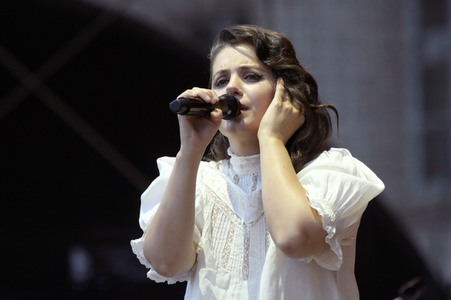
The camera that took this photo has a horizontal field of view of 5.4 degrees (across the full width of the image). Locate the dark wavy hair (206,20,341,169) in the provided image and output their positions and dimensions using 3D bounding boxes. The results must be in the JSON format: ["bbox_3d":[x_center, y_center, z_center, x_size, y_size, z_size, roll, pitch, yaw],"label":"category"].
[{"bbox_3d":[0.086,-0.100,9.250,0.235,0.270,0.225,-5,-11,28],"label":"dark wavy hair"}]

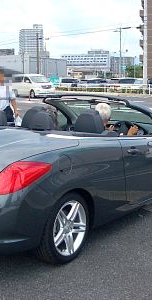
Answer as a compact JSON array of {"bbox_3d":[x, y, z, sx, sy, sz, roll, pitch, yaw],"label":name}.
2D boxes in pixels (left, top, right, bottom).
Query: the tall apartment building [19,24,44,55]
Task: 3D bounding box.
[{"bbox_3d":[-51.393,-111.951,467.871,27.000,66.000,20.000,0,10,-2],"label":"tall apartment building"}]

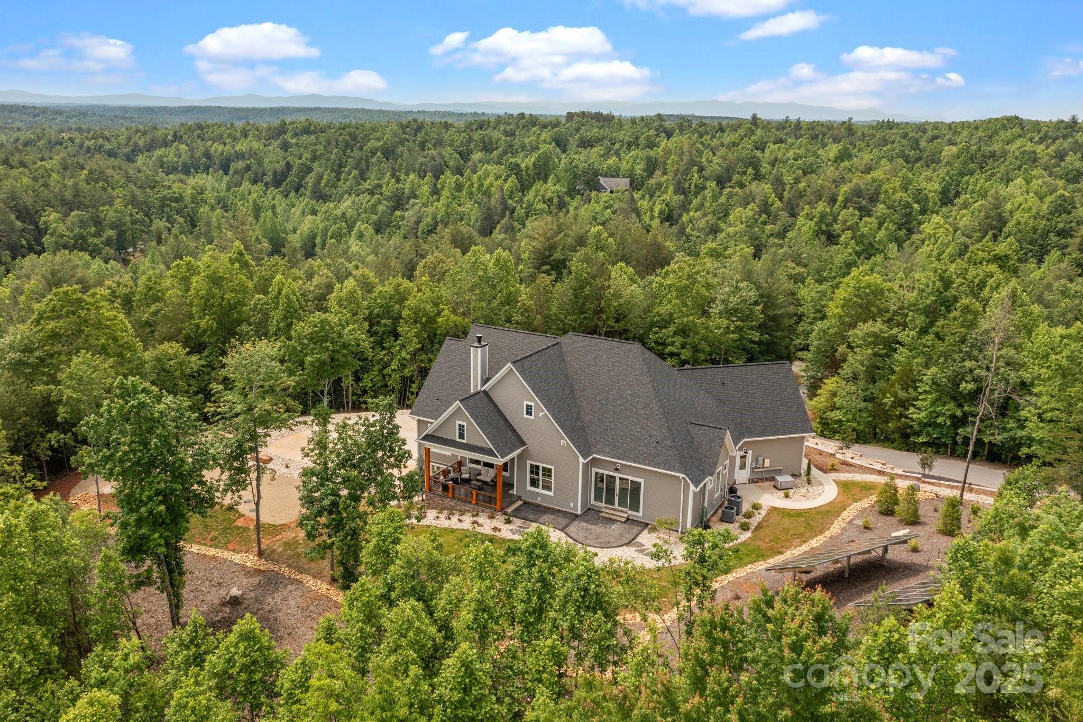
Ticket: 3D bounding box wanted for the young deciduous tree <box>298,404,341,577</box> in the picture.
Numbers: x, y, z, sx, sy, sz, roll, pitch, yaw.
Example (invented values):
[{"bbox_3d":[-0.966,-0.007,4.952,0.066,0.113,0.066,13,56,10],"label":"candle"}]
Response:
[{"bbox_3d":[-12.583,7.663,47.706,2.659,10.638,2.659,1,16,0],"label":"young deciduous tree"}]

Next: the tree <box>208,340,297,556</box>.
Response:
[{"bbox_3d":[-17.077,5.450,49.765,5.417,13.445,5.319,1,16,0],"label":"tree"}]

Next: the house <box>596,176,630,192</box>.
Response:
[{"bbox_3d":[32.308,-79.192,380.506,17.000,8.000,12.000,1,16,0],"label":"house"}]

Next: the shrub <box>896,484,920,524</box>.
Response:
[{"bbox_3d":[24.622,9.540,56.525,1.576,2.512,1.576,1,16,0],"label":"shrub"}]

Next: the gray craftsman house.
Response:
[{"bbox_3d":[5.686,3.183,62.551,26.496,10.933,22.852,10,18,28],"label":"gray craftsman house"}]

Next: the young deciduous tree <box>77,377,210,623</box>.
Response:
[{"bbox_3d":[-20.362,7.530,43.346,6.993,13.691,6.599,1,16,0],"label":"young deciduous tree"}]

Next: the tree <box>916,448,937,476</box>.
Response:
[{"bbox_3d":[29.167,7.637,63.725,1.527,2.118,1.478,1,16,0],"label":"tree"}]

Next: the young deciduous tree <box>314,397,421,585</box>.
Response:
[{"bbox_3d":[-9.693,7.612,46.942,6.008,11.229,5.319,1,16,0],"label":"young deciduous tree"}]

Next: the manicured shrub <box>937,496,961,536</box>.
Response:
[{"bbox_3d":[26.493,10.020,54.758,1.674,2.610,1.674,1,16,0],"label":"manicured shrub"}]

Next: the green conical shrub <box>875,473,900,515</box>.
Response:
[{"bbox_3d":[23.710,9.071,57.762,1.576,2.709,1.576,1,16,0],"label":"green conical shrub"}]

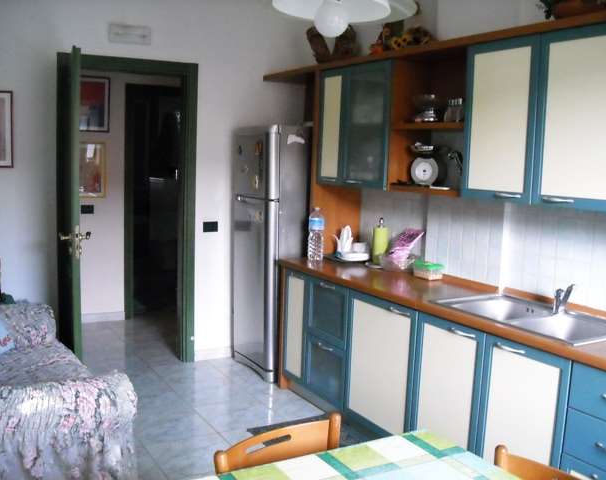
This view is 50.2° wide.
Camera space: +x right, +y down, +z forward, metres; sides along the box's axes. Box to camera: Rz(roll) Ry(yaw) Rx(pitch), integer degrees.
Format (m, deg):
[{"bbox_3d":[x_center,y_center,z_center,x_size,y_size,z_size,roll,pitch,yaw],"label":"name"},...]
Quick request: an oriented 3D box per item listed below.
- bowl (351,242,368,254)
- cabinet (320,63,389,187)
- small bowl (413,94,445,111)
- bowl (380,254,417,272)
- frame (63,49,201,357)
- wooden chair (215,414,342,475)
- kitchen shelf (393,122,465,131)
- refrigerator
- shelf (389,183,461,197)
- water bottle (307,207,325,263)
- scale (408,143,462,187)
[{"bbox_3d":[0.388,0.056,4.430,0.100,0.065,0.100,2,7,0],"label":"bowl"},{"bbox_3d":[0.440,-0.699,4.062,0.352,0.731,0.736,-3,9,-31],"label":"cabinet"},{"bbox_3d":[0.701,-0.774,3.644,0.172,0.072,0.172,2,7,0],"label":"small bowl"},{"bbox_3d":[0.601,0.143,4.055,0.225,0.090,0.225,-3,9,-31],"label":"bowl"},{"bbox_3d":[-1.264,-0.167,4.723,0.948,2.224,0.160,-1,8,-20],"label":"frame"},{"bbox_3d":[0.073,0.967,1.682,0.440,0.850,0.470,-5,10,-41],"label":"wooden chair"},{"bbox_3d":[0.792,-0.603,3.510,0.336,0.030,0.578,-3,9,-31],"label":"kitchen shelf"},{"bbox_3d":[-0.117,0.079,4.832,0.620,1.780,0.640,-3,9,-31],"label":"refrigerator"},{"bbox_3d":[0.781,-0.270,3.553,0.336,0.030,0.578,-3,9,-31],"label":"shelf"},{"bbox_3d":[0.095,-0.041,4.315,0.098,0.350,0.098,-3,9,-31],"label":"water bottle"},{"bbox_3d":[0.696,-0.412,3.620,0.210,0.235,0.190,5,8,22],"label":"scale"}]

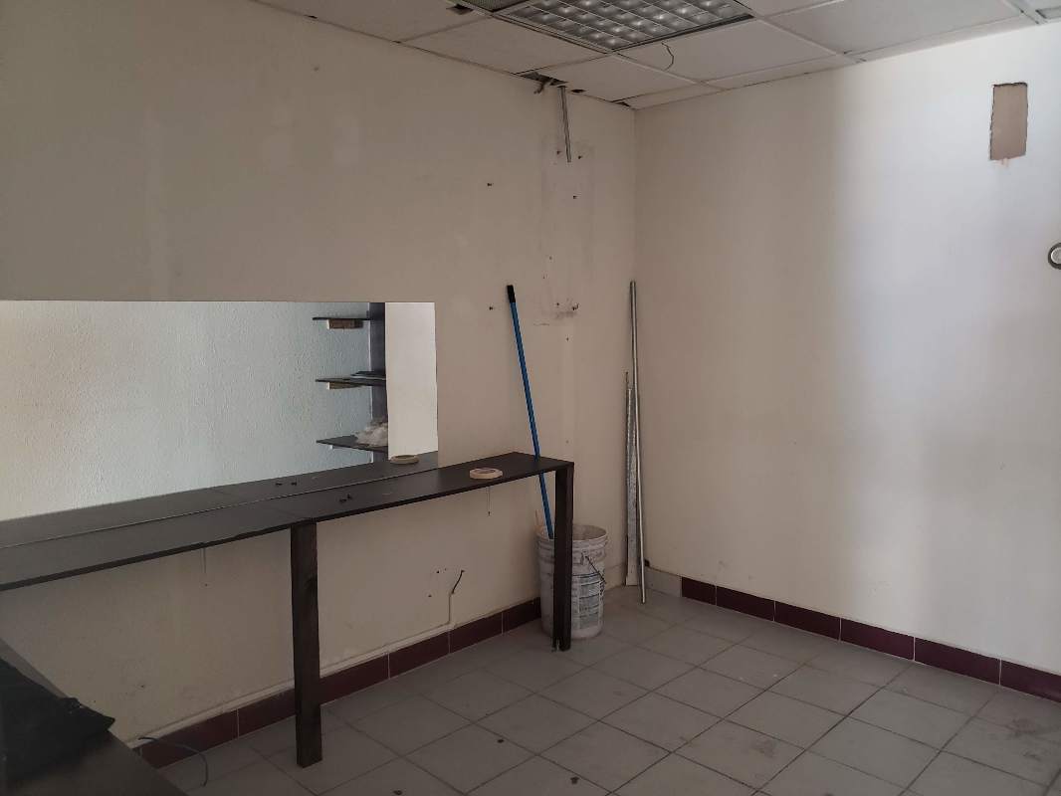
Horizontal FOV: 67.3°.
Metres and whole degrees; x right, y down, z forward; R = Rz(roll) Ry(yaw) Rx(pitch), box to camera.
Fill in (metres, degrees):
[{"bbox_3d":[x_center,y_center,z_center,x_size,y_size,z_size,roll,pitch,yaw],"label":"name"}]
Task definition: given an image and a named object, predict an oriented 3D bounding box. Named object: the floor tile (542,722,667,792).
[{"bbox_3d":[0.240,1.144,2.549,0.302,0.010,0.302,5,8,44],"label":"floor tile"}]

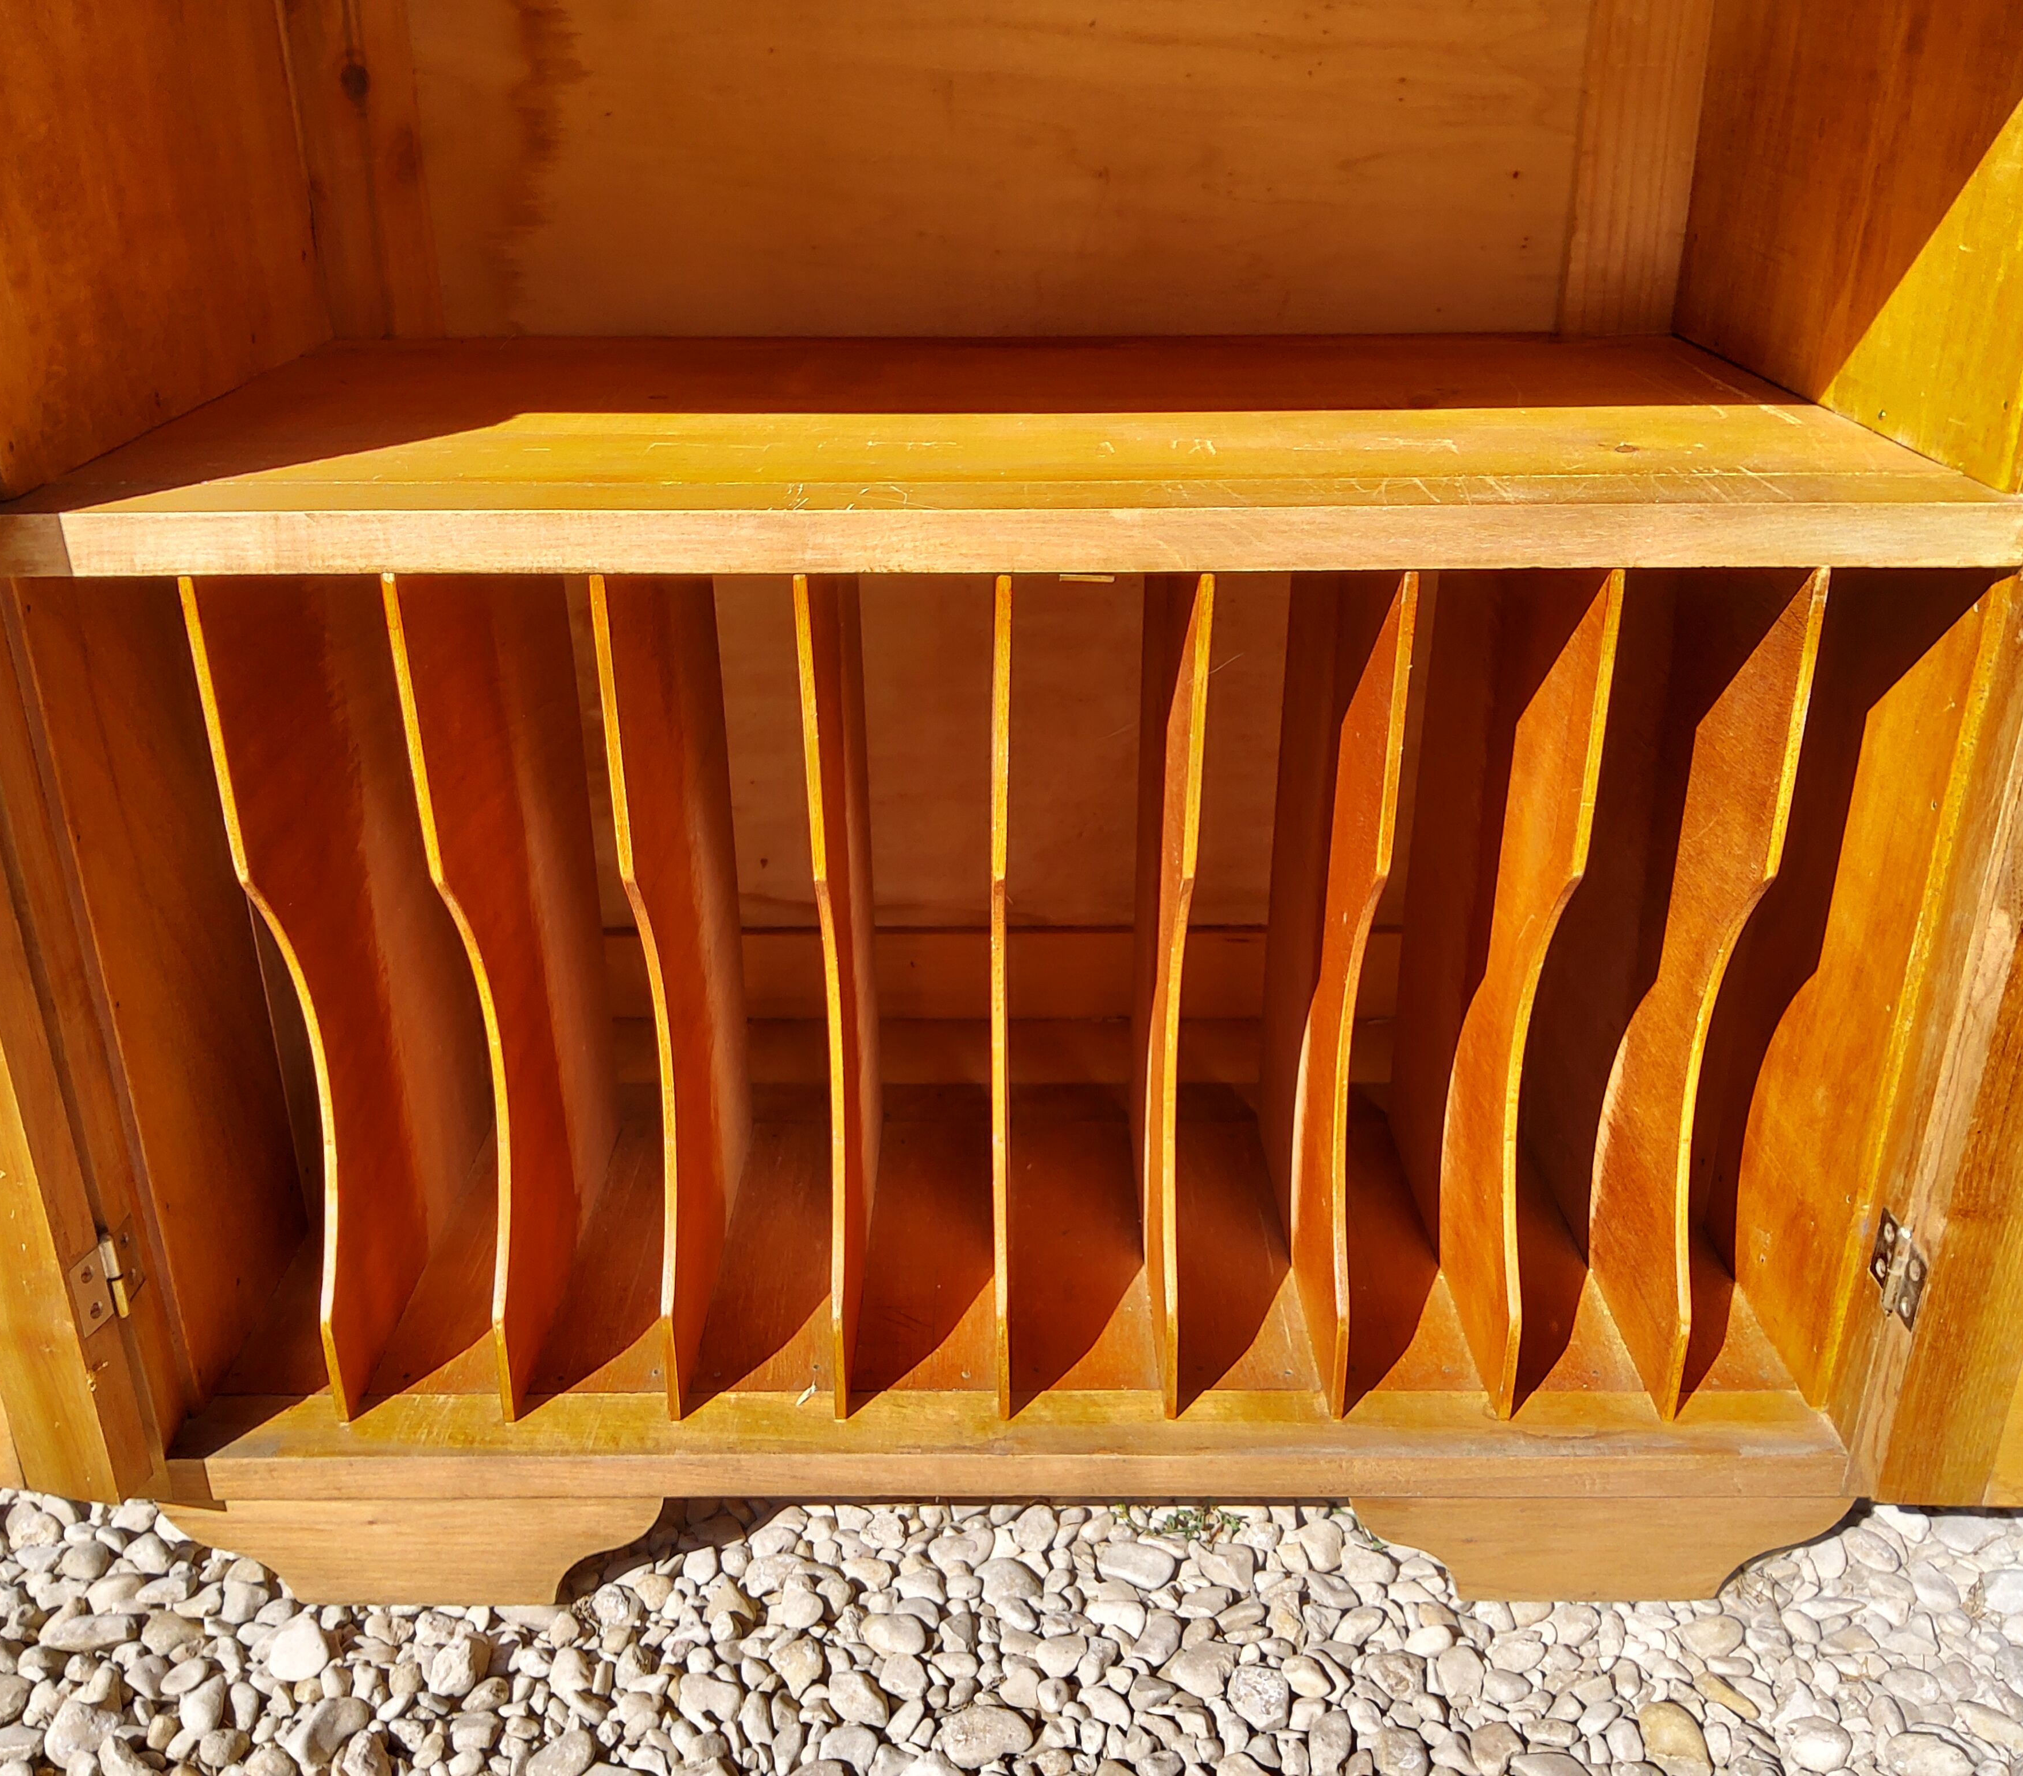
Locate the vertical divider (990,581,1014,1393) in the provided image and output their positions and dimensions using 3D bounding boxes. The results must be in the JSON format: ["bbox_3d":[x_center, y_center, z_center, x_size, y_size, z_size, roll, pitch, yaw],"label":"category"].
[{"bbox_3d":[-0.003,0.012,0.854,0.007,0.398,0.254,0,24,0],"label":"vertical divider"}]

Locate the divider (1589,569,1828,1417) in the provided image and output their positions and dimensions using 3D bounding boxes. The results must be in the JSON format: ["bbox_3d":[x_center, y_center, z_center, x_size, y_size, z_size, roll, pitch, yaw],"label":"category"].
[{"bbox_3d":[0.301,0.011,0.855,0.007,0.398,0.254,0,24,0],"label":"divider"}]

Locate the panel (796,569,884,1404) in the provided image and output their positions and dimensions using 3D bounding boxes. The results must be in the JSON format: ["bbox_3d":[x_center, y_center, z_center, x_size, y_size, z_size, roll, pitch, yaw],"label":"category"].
[{"bbox_3d":[-0.079,0.012,0.854,0.007,0.398,0.254,0,24,0],"label":"panel"}]

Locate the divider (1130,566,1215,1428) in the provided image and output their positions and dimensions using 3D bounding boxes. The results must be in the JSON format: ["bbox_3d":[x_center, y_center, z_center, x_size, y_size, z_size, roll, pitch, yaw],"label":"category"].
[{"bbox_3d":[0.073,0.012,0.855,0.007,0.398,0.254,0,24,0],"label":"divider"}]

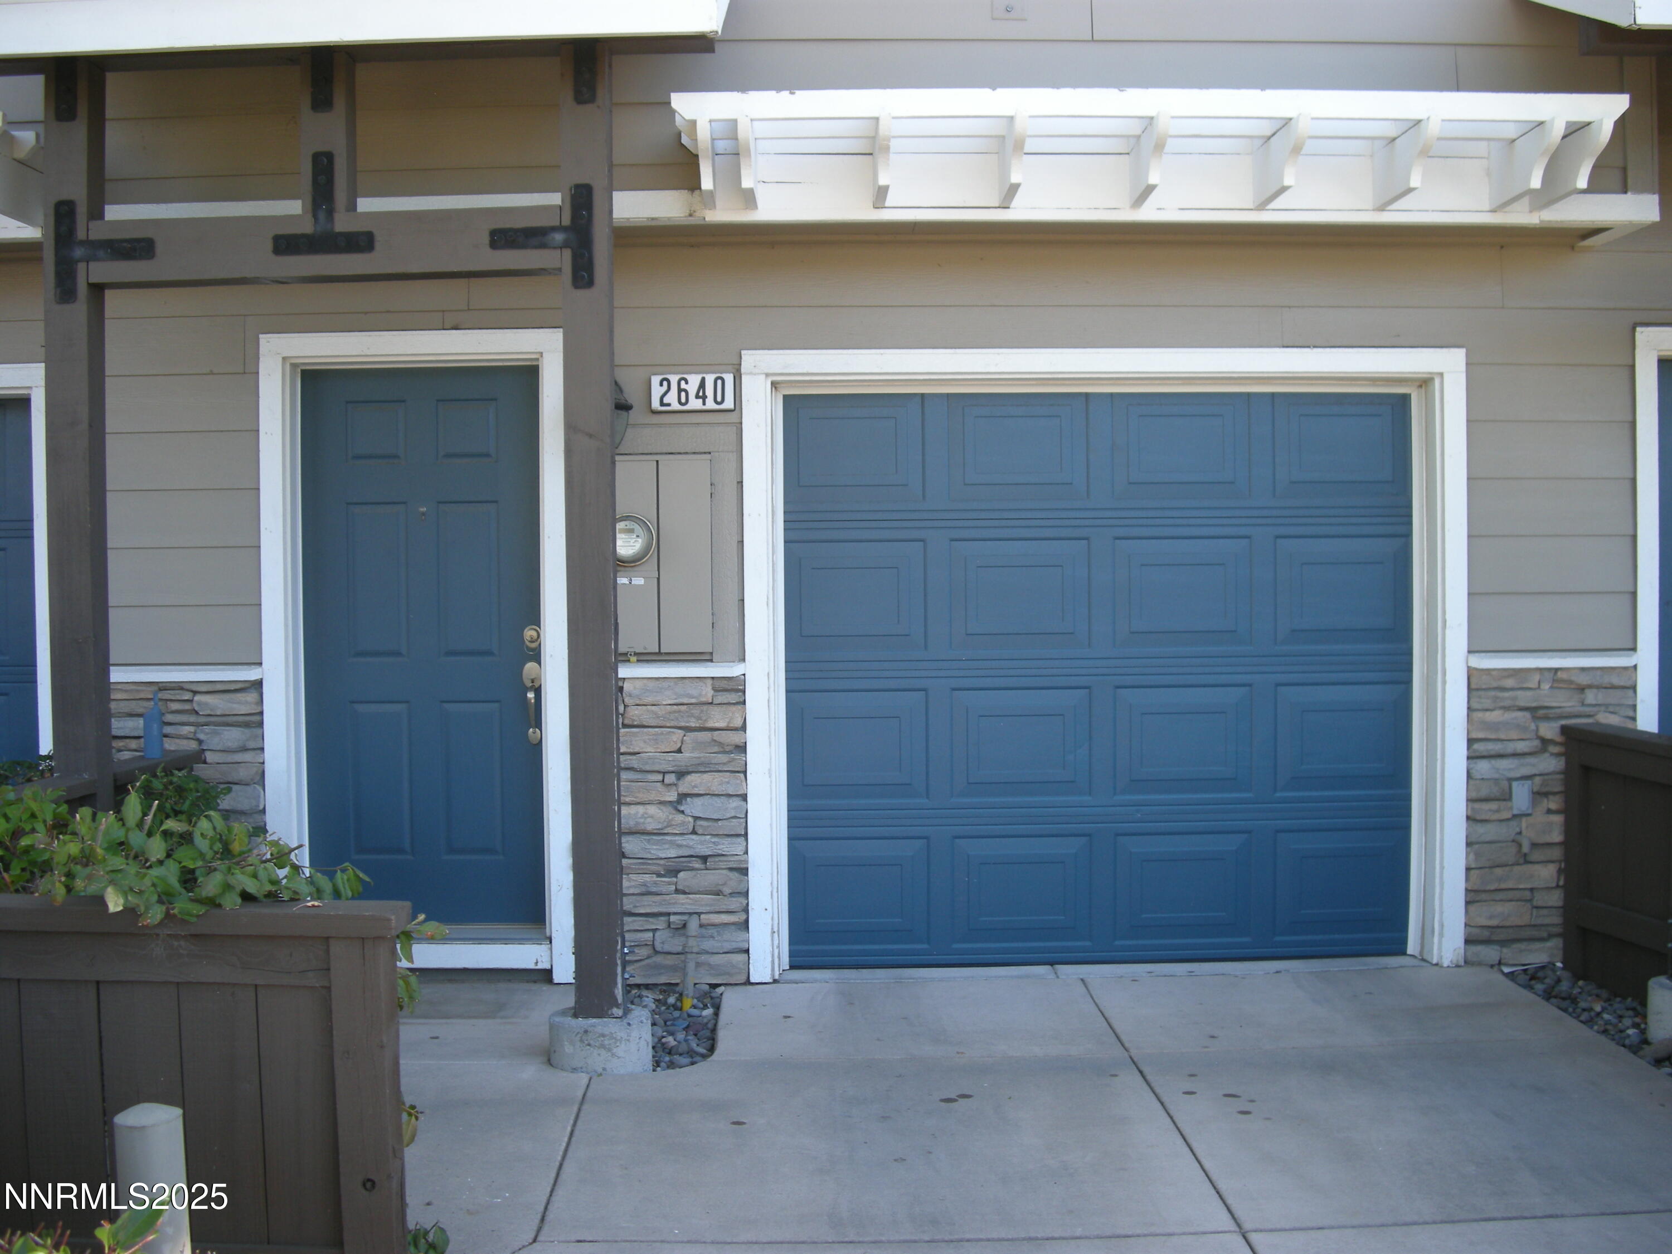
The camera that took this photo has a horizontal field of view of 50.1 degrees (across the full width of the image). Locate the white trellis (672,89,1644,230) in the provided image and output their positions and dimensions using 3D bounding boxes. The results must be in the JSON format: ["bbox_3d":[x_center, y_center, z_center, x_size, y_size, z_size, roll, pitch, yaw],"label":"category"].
[{"bbox_3d":[0.908,-1.417,5.442,2.820,0.284,0.610,-1,2,0],"label":"white trellis"}]

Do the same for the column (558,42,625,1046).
[{"bbox_3d":[-0.738,-0.293,5.418,0.135,2.922,0.134,-1,2,-2],"label":"column"}]

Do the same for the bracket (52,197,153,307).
[{"bbox_3d":[-2.157,-1.107,5.282,0.305,0.310,0.016,-1,2,-2],"label":"bracket"}]

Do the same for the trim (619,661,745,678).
[{"bbox_3d":[-0.609,0.150,6.197,0.593,0.055,0.080,-1,2,0],"label":"trim"}]

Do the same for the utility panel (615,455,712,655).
[{"bbox_3d":[-0.616,-0.242,6.159,0.377,0.711,0.150,-1,2,0],"label":"utility panel"}]

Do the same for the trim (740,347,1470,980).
[{"bbox_3d":[0.969,0.125,6.470,2.605,2.250,0.100,-1,2,-2],"label":"trim"}]

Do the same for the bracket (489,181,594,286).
[{"bbox_3d":[-0.875,-1.161,5.318,0.305,0.310,0.016,-1,2,-2],"label":"bracket"}]

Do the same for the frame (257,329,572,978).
[{"bbox_3d":[-1.448,0.113,6.264,1.089,2.281,0.140,-1,2,0],"label":"frame"}]

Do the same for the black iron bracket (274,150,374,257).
[{"bbox_3d":[-1.460,-1.204,5.086,0.297,0.303,0.015,-1,2,0],"label":"black iron bracket"}]

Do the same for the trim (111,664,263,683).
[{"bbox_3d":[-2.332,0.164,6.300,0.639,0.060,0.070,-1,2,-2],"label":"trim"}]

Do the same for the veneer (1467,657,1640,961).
[{"bbox_3d":[2.490,0.666,6.243,0.614,1.065,0.080,-1,2,0],"label":"veneer"}]

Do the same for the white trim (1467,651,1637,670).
[{"bbox_3d":[2.477,0.114,6.204,0.611,0.058,0.080,-1,2,0],"label":"white trim"}]

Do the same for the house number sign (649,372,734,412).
[{"bbox_3d":[-0.495,-0.808,6.182,0.292,0.135,0.035,-1,2,0],"label":"house number sign"}]

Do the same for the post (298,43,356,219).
[{"bbox_3d":[-1.520,-1.469,5.362,0.133,0.495,0.133,-1,2,-2],"label":"post"}]

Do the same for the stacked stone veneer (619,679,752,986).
[{"bbox_3d":[-0.585,0.722,6.407,0.538,1.092,0.090,-1,2,-2],"label":"stacked stone veneer"}]

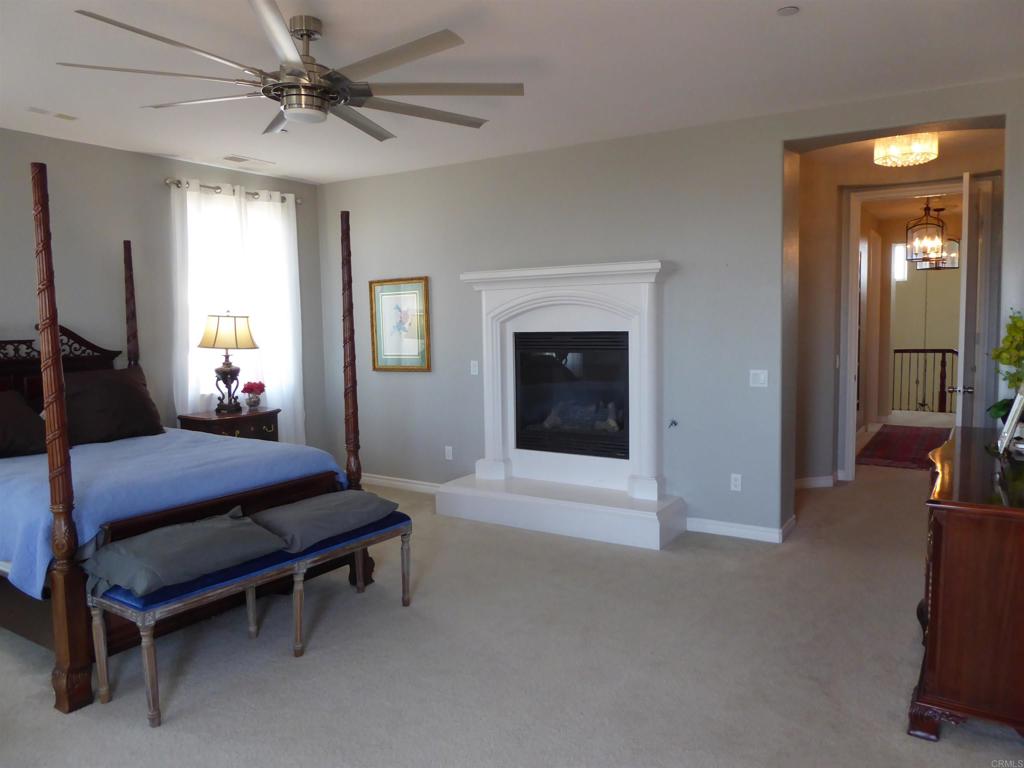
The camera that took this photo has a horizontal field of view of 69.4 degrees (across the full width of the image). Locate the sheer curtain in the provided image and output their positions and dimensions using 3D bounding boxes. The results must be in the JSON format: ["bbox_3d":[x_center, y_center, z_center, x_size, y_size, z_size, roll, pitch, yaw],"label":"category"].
[{"bbox_3d":[-2.140,-0.284,6.025,0.100,2.540,1.200,2,6,32],"label":"sheer curtain"}]

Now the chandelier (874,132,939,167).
[{"bbox_3d":[2.774,-1.653,5.199,0.450,0.210,0.450,2,6,32],"label":"chandelier"}]

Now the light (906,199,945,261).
[{"bbox_3d":[4.280,-1.623,7.635,0.390,0.720,0.390,2,6,32],"label":"light"}]

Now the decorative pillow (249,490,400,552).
[{"bbox_3d":[-0.961,0.664,3.748,0.480,0.135,0.700,3,7,35],"label":"decorative pillow"}]

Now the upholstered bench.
[{"bbox_3d":[-1.108,0.996,3.451,0.405,0.487,1.430,3,7,35],"label":"upholstered bench"}]

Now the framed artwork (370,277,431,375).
[{"bbox_3d":[-0.974,-0.499,6.354,0.660,0.795,0.030,2,6,32],"label":"framed artwork"}]

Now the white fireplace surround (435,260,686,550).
[{"bbox_3d":[0.294,0.101,5.361,1.860,1.850,0.490,2,6,32],"label":"white fireplace surround"}]

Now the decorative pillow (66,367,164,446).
[{"bbox_3d":[-2.539,0.135,4.563,0.190,0.460,0.650,-21,-6,32],"label":"decorative pillow"}]

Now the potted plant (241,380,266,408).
[{"bbox_3d":[-2.044,0.082,5.822,0.200,0.220,0.200,2,6,32],"label":"potted plant"}]

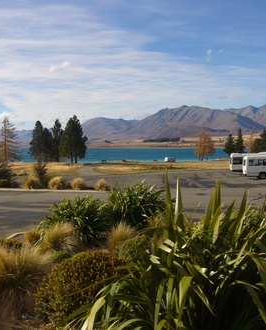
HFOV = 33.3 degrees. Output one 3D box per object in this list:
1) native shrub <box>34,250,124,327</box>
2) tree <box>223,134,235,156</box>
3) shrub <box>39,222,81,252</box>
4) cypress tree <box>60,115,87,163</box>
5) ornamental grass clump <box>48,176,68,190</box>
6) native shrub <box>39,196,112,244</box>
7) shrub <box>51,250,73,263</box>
[{"bbox_3d":[-0.734,1.652,6.100,1.200,0.920,1.150,-1,2,0],"label":"native shrub"},{"bbox_3d":[30.366,-5.664,140.000,3.900,7.900,3.900,-1,2,0],"label":"tree"},{"bbox_3d":[-1.744,1.732,10.700,1.000,0.700,0.950,-1,2,0],"label":"shrub"},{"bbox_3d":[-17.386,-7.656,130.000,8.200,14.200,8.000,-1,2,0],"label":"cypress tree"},{"bbox_3d":[-5.515,1.337,32.500,1.400,1.050,1.300,-1,2,0],"label":"ornamental grass clump"},{"bbox_3d":[-1.499,1.434,11.600,1.800,1.200,1.700,-1,2,0],"label":"native shrub"},{"bbox_3d":[-1.385,1.840,8.800,0.450,0.340,0.450,-1,2,0],"label":"shrub"}]

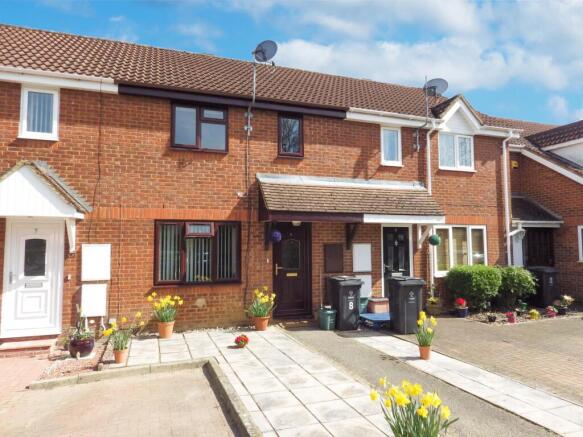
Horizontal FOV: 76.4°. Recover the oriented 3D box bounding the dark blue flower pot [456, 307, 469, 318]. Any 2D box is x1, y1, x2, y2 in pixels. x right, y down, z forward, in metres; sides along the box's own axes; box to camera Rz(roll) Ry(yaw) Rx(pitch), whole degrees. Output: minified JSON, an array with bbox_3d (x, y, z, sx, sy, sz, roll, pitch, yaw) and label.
[{"bbox_3d":[3.946,2.154,8.566,0.273,0.250,0.273,0,-3,0],"label":"dark blue flower pot"}]

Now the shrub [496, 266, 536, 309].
[{"bbox_3d":[5.477,1.771,9.377,1.000,1.140,0.950,1,-4,-19],"label":"shrub"}]

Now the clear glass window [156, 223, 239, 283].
[{"bbox_3d":[-1.894,0.709,7.598,1.756,1.338,0.100,1,-4,-17],"label":"clear glass window"}]

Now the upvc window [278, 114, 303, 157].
[{"bbox_3d":[-0.007,-1.866,8.403,0.580,0.950,0.100,1,-4,-19],"label":"upvc window"}]

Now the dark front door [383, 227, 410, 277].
[{"bbox_3d":[2.613,1.196,9.148,0.816,1.997,0.080,1,-4,-19],"label":"dark front door"}]

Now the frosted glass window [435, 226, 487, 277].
[{"bbox_3d":[4.353,0.825,9.490,1.673,1.317,0.100,1,-4,-17],"label":"frosted glass window"}]

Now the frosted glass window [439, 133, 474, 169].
[{"bbox_3d":[4.402,-1.763,9.879,1.160,0.990,0.100,1,-4,-19],"label":"frosted glass window"}]

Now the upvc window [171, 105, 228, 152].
[{"bbox_3d":[-1.909,-1.906,7.774,1.167,1.012,0.100,1,-4,-17],"label":"upvc window"}]

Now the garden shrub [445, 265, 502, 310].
[{"bbox_3d":[4.447,1.733,9.086,1.000,1.170,0.920,1,-4,-19],"label":"garden shrub"}]

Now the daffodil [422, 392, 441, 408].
[{"bbox_3d":[1.002,1.302,2.650,0.120,0.100,0.090,-2,-4,30],"label":"daffodil"}]

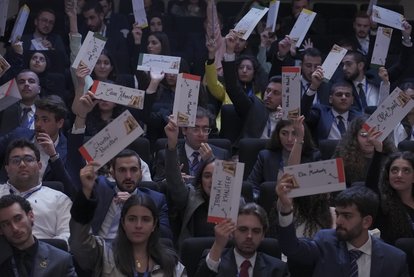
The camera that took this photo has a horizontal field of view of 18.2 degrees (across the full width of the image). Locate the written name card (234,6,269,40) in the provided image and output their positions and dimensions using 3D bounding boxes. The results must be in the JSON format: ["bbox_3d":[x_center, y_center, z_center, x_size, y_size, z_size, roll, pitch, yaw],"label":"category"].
[{"bbox_3d":[0.308,-0.824,9.100,0.135,0.297,0.025,25,-24,29],"label":"written name card"}]

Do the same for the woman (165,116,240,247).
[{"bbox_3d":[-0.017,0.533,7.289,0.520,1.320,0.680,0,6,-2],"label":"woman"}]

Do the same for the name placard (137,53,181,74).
[{"bbox_3d":[-0.330,-0.517,8.950,0.297,0.135,0.025,5,-12,0],"label":"name placard"}]

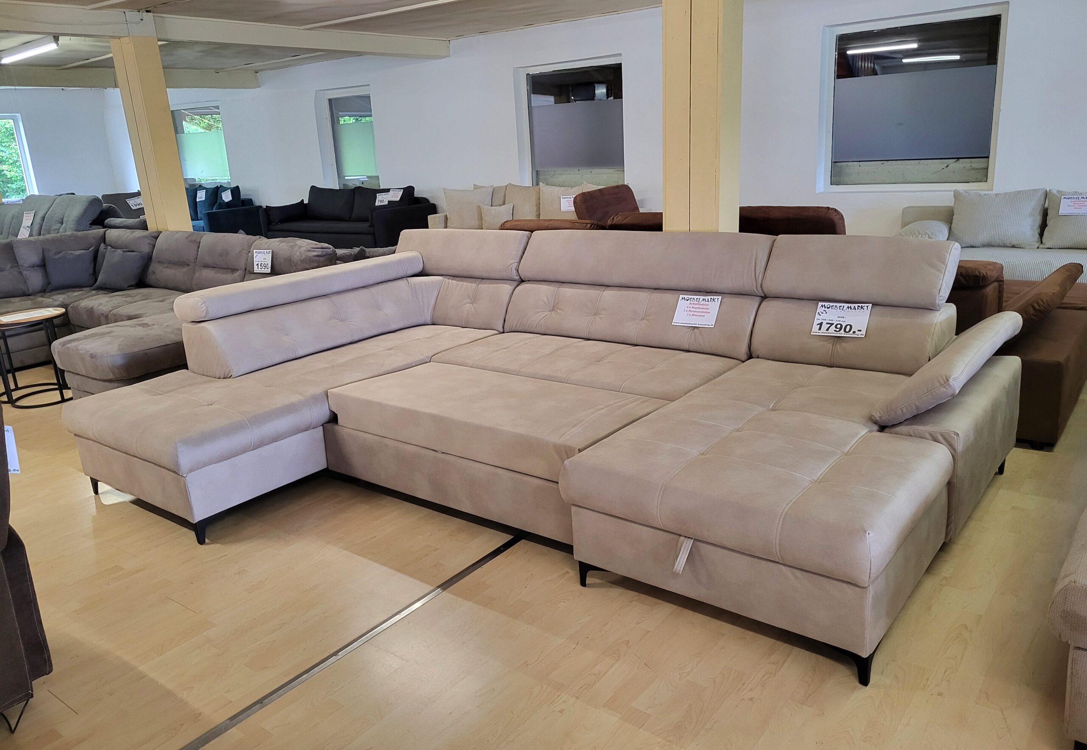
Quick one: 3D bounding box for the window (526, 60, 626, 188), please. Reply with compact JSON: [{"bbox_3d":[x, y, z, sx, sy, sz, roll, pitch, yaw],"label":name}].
[{"bbox_3d":[0.394,-2.770,9.172,1.300,1.330,0.120,8,20,35],"label":"window"}]

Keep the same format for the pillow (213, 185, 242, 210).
[{"bbox_3d":[-4.737,-2.602,12.291,0.500,0.500,0.180,8,10,35],"label":"pillow"}]

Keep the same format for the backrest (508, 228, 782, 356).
[{"bbox_3d":[0.467,-0.454,4.171,1.420,0.545,0.410,9,20,38],"label":"backrest"}]

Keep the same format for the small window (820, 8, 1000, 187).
[{"bbox_3d":[2.934,-2.191,6.553,1.310,1.300,0.100,9,20,36],"label":"small window"}]

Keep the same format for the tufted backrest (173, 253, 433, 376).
[{"bbox_3d":[-1.167,-0.352,4.308,0.337,0.386,1.405,9,20,38],"label":"tufted backrest"}]

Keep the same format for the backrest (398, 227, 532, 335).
[{"bbox_3d":[-0.513,-0.607,4.923,1.070,0.540,0.420,9,20,38],"label":"backrest"}]

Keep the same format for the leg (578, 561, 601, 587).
[{"bbox_3d":[0.162,0.651,2.674,0.077,0.087,0.063,9,20,38],"label":"leg"}]

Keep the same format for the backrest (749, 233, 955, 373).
[{"bbox_3d":[1.284,-0.314,3.411,0.724,0.506,0.358,9,20,38],"label":"backrest"}]

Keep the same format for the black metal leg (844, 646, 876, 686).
[{"bbox_3d":[0.832,0.756,2.169,0.077,0.087,0.070,9,20,38],"label":"black metal leg"}]

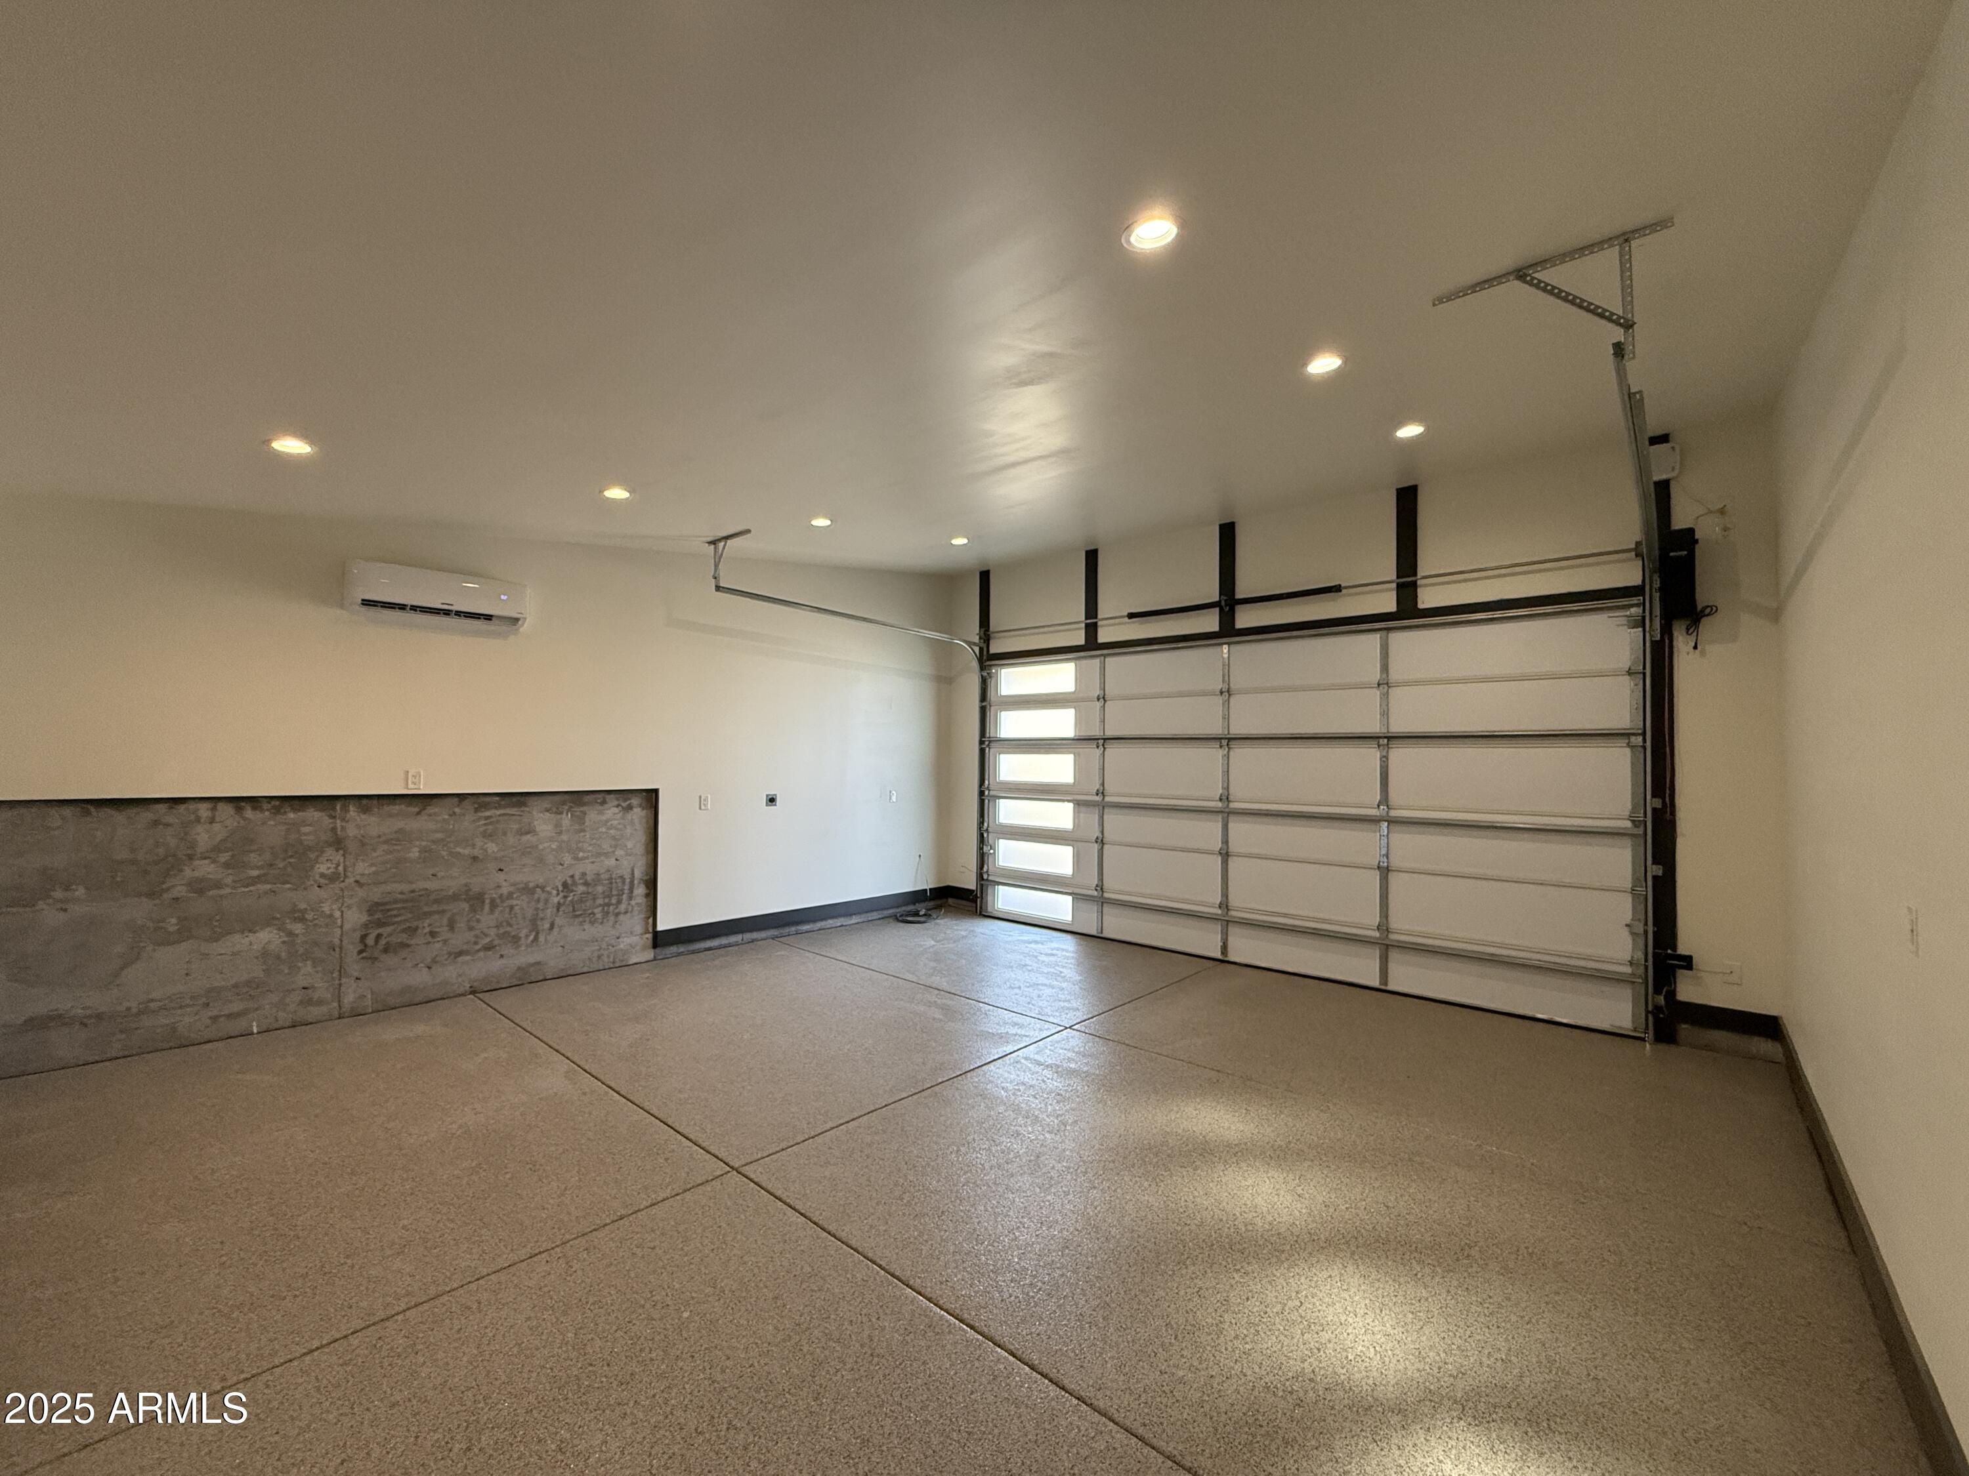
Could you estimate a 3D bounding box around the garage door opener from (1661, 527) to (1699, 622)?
[{"bbox_3d":[4.191,-0.975,4.830,0.180,0.505,0.190,0,-2,41],"label":"garage door opener"}]

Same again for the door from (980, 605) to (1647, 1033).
[{"bbox_3d":[2.071,0.516,6.729,5.449,2.729,0.090,0,-2,41],"label":"door"}]

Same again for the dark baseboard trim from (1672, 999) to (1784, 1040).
[{"bbox_3d":[4.360,1.668,4.685,0.448,0.140,0.025,0,-2,41],"label":"dark baseboard trim"}]

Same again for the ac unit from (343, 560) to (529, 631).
[{"bbox_3d":[-3.520,-0.905,5.148,0.220,0.303,0.947,0,-2,41],"label":"ac unit"}]

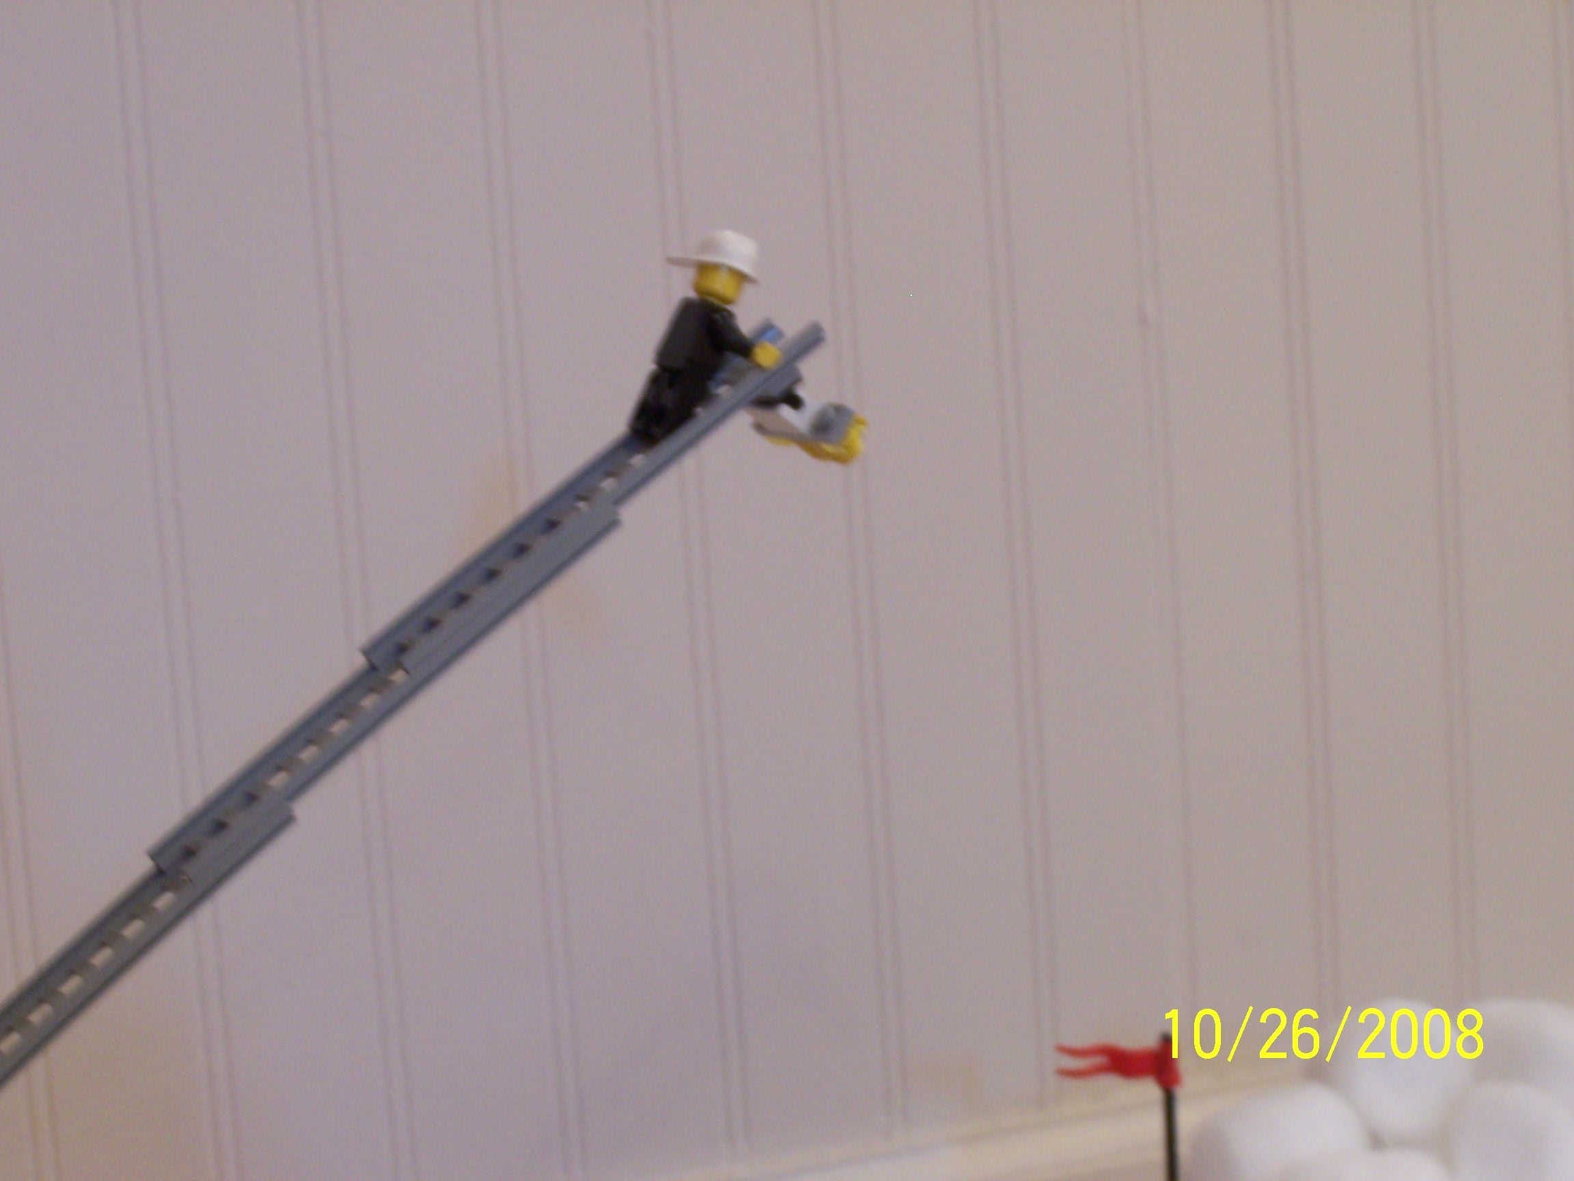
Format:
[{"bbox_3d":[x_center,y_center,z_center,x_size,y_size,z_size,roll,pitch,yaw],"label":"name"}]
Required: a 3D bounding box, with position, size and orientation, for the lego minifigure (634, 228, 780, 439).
[{"bbox_3d":[-0.016,-0.048,0.730,0.025,0.042,0.024,18,1,-24],"label":"lego minifigure"}]

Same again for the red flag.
[{"bbox_3d":[0.081,0.116,0.910,0.032,0.012,0.006,-2,7,18],"label":"red flag"}]

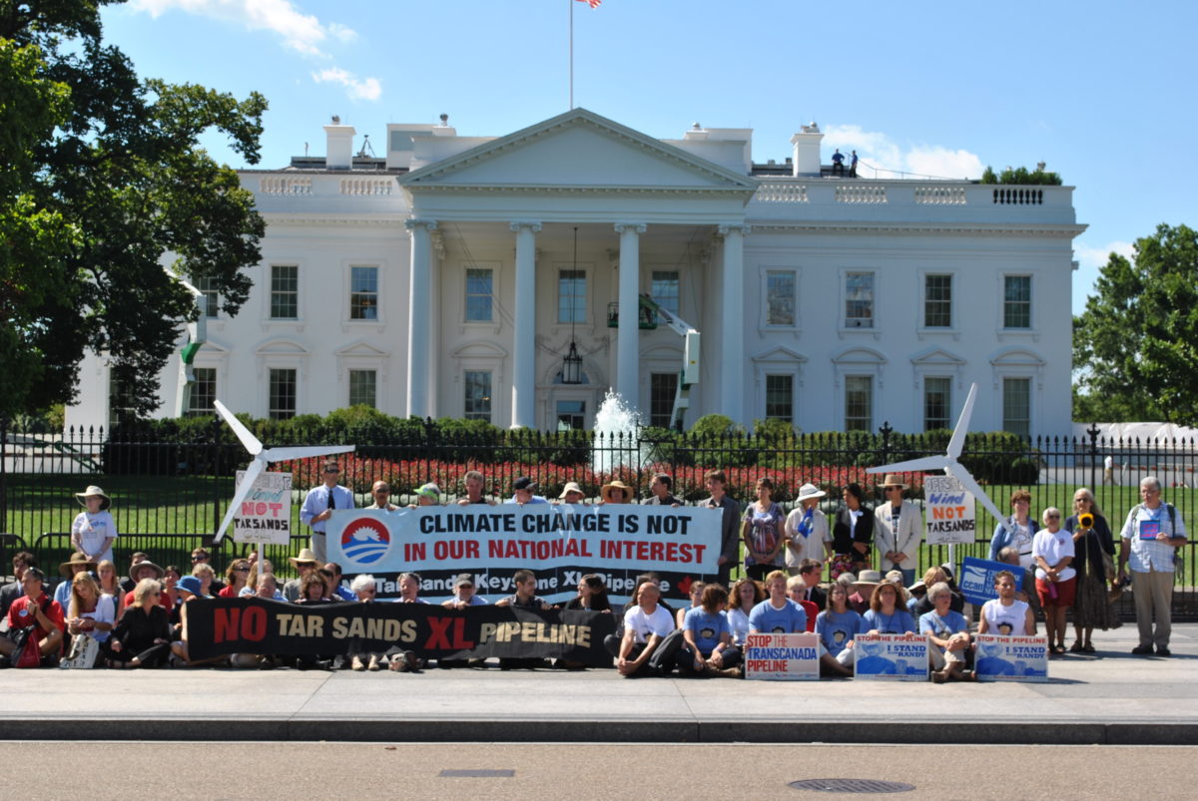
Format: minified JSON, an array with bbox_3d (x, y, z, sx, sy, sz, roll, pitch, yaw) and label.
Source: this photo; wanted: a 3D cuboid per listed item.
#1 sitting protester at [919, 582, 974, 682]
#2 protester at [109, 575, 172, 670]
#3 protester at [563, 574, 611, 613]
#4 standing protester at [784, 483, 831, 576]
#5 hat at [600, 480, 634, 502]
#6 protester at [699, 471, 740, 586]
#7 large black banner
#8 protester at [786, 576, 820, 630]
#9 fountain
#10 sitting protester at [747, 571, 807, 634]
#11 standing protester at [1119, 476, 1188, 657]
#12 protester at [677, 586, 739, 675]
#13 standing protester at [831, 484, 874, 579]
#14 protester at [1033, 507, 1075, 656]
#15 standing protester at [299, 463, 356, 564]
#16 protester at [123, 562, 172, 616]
[{"bbox_3d":[2.930,1.947,17.678,0.520,0.829,0.850,1,-3,-5],"label":"sitting protester"},{"bbox_3d":[-4.269,2.057,19.568,0.600,0.803,0.700,1,-3,-10],"label":"protester"},{"bbox_3d":[-0.113,2.063,19.613,0.550,0.850,0.750,0,-2,10],"label":"protester"},{"bbox_3d":[2.249,1.744,22.638,0.490,1.690,0.380,1,-3,-5],"label":"standing protester"},{"bbox_3d":[0.188,0.962,21.979,0.340,0.150,0.360,1,-23,0],"label":"hat"},{"bbox_3d":[1.239,1.614,21.898,0.510,1.770,0.400,0,-3,6],"label":"protester"},{"bbox_3d":[-1.823,2.136,19.400,3.986,0.637,0.150,1,-2,0],"label":"large black banner"},{"bbox_3d":[1.930,2.096,20.013,0.550,0.840,0.720,0,-2,0],"label":"protester"},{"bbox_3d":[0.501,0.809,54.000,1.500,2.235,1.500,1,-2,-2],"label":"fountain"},{"bbox_3d":[1.653,2.032,19.250,0.620,0.933,0.750,1,-2,-1],"label":"sitting protester"},{"bbox_3d":[5.689,1.690,21.528,0.700,1.800,0.420,0,-2,14],"label":"standing protester"},{"bbox_3d":[1.000,2.085,19.200,0.630,0.819,0.720,1,-2,-3],"label":"protester"},{"bbox_3d":[2.656,1.695,22.045,0.480,1.648,0.360,1,-3,-3],"label":"standing protester"},{"bbox_3d":[4.538,1.802,20.939,0.430,1.461,0.330,1,-3,-3],"label":"protester"},{"bbox_3d":[-2.829,1.537,21.800,0.580,1.841,0.420,1,-3,-6],"label":"standing protester"},{"bbox_3d":[-4.376,2.027,20.364,0.580,0.890,0.750,1,-2,-5],"label":"protester"}]

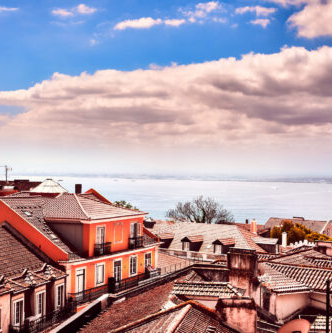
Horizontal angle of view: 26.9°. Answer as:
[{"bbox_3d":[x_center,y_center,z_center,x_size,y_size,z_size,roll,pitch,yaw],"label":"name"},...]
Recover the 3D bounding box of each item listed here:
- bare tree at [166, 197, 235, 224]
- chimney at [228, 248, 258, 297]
[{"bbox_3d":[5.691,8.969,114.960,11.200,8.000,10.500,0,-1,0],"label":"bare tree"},{"bbox_3d":[3.606,4.932,32.300,1.220,2.150,0.750,0,-1,25],"label":"chimney"}]

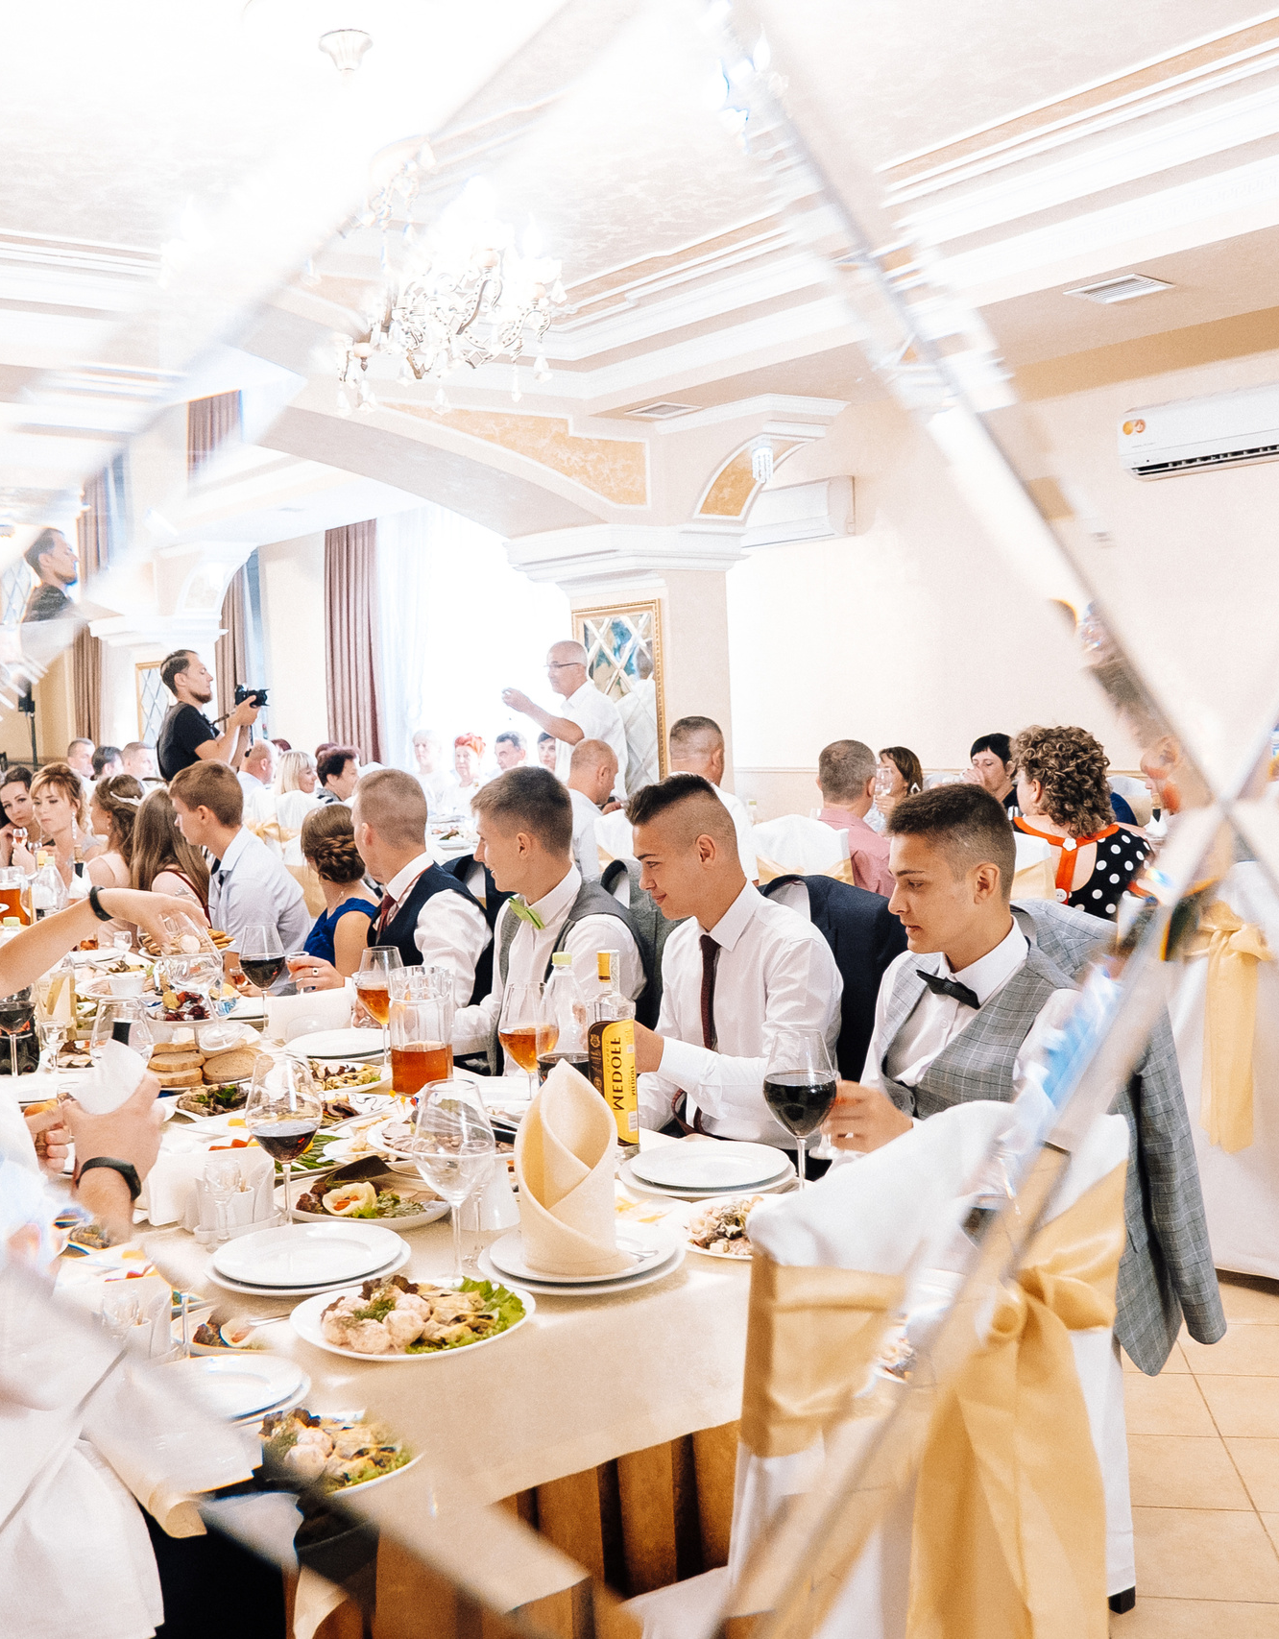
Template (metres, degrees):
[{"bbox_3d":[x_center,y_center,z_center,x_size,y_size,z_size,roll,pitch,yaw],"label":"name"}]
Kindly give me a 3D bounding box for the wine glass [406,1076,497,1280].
[{"bbox_3d":[-0.219,0.415,1.877,0.094,0.230,0.094,-2,5,0],"label":"wine glass"}]

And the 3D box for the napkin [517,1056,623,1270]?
[{"bbox_3d":[-0.081,0.389,1.856,0.127,0.226,0.120,-2,5,-6],"label":"napkin"}]

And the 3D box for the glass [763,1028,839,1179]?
[{"bbox_3d":[0.210,0.382,2.132,0.093,0.228,0.093,-2,5,0],"label":"glass"}]

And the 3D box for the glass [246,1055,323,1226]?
[{"bbox_3d":[-0.450,0.407,2.074,0.093,0.228,0.093,-2,5,0],"label":"glass"}]

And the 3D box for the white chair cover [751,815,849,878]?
[{"bbox_3d":[0.686,0.486,5.091,0.540,1.040,0.460,-5,6,-35],"label":"white chair cover"}]

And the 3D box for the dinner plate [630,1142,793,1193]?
[{"bbox_3d":[0.098,0.472,2.195,0.217,0.022,0.217,-2,5,0],"label":"dinner plate"}]

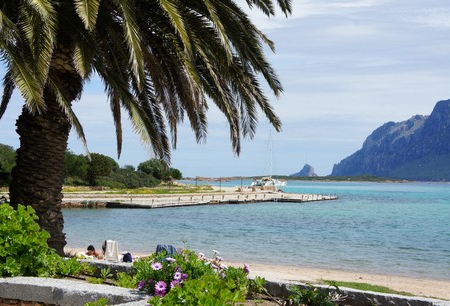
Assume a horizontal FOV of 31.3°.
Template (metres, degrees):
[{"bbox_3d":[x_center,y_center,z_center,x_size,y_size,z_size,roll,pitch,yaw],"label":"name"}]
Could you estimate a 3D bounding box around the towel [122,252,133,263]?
[{"bbox_3d":[-1.933,2.085,16.000,0.230,0.200,0.190,0,-2,-7],"label":"towel"}]

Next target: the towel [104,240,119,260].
[{"bbox_3d":[-2.254,1.945,16.000,0.300,0.410,0.170,0,-2,-8],"label":"towel"}]

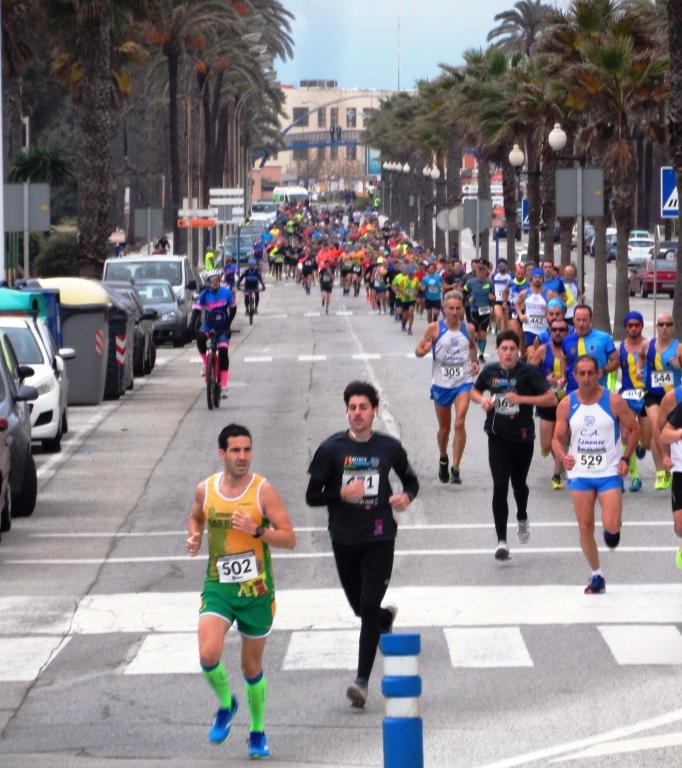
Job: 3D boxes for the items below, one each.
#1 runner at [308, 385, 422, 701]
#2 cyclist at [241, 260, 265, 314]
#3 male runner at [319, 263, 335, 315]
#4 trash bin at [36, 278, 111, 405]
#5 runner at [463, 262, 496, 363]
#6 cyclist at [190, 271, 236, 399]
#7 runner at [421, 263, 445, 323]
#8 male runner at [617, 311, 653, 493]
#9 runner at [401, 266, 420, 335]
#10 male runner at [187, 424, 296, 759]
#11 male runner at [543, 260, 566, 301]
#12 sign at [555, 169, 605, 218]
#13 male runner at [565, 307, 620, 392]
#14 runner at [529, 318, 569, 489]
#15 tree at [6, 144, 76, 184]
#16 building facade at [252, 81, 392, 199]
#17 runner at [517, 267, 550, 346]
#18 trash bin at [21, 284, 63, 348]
[{"bbox_3d":[0.116,0.863,48.700,0.600,1.750,0.750,0,1,0],"label":"runner"},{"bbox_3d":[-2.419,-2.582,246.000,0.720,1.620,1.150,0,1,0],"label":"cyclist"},{"bbox_3d":[-0.436,-3.045,288.000,0.520,1.660,0.650,0,1,0],"label":"male runner"},{"bbox_3d":[-3.850,-0.594,126.500,1.280,1.760,1.650,0,1,0],"label":"trash bin"},{"bbox_3d":[2.412,-1.219,156.500,0.530,1.700,0.600,0,1,0],"label":"runner"},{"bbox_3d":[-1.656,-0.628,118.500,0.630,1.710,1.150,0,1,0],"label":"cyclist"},{"bbox_3d":[2.226,-2.068,219.000,0.580,1.680,0.650,0,1,0],"label":"runner"},{"bbox_3d":[2.798,0.166,86.000,0.500,1.710,0.700,0,1,0],"label":"male runner"},{"bbox_3d":[1.662,-1.999,218.000,0.480,1.640,0.600,0,1,0],"label":"runner"},{"bbox_3d":[-0.491,1.025,44.700,0.540,1.640,0.600,0,1,3],"label":"male runner"},{"bbox_3d":[3.501,-1.201,152.000,0.530,1.730,0.550,0,1,0],"label":"male runner"},{"bbox_3d":[4.475,-3.577,169.500,0.900,0.900,0.080,0,1,0],"label":"sign"},{"bbox_3d":[2.260,0.161,82.000,0.560,1.750,0.680,0,1,6],"label":"male runner"},{"bbox_3d":[1.997,0.195,86.300,0.500,1.650,0.650,0,1,-1],"label":"runner"},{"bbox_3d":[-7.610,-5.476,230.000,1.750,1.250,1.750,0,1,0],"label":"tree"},{"bbox_3d":[-1.038,-29.480,1105.000,18.500,14.000,8.000,0,1,0],"label":"building facade"},{"bbox_3d":[2.621,-0.694,122.000,0.550,1.740,0.600,0,1,0],"label":"runner"},{"bbox_3d":[-4.125,-0.434,114.000,1.300,1.700,1.600,0,1,0],"label":"trash bin"}]

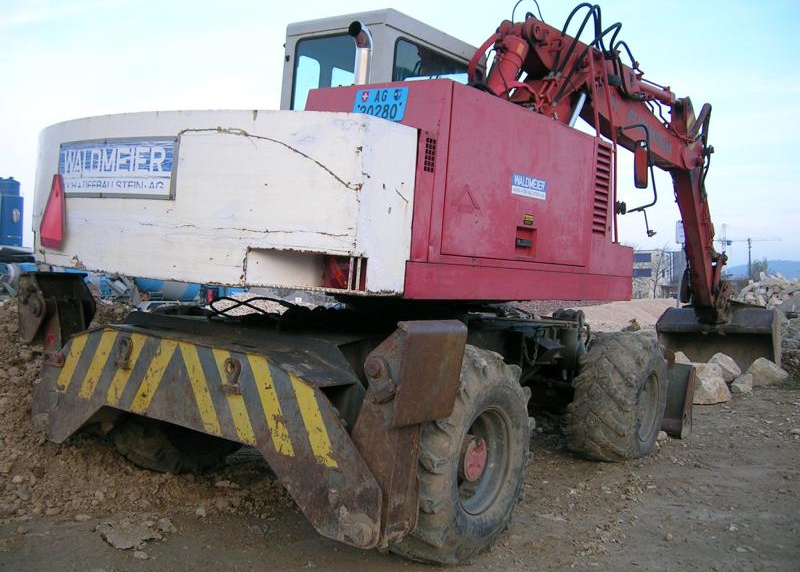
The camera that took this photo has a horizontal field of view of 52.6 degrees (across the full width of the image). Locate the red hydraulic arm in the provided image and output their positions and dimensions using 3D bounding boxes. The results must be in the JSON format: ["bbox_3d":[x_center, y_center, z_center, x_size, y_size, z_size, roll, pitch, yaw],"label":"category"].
[{"bbox_3d":[2.483,-0.853,8.402,0.640,2.561,6.747,5,2,37],"label":"red hydraulic arm"}]

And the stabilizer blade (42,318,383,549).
[{"bbox_3d":[-0.966,0.591,3.999,2.502,0.724,0.355,7,3,36],"label":"stabilizer blade"}]

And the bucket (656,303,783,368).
[{"bbox_3d":[4.266,0.703,10.835,1.625,0.906,0.837,5,2,37],"label":"bucket"}]

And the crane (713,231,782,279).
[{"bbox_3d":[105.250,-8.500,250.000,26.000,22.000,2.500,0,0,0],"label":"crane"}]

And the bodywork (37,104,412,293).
[{"bbox_3d":[-1.071,-0.399,3.793,2.295,0.680,0.690,5,2,37],"label":"bodywork"}]

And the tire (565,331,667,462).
[{"bbox_3d":[1.610,0.808,5.859,0.463,0.985,1.005,6,3,33],"label":"tire"}]

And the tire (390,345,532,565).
[{"bbox_3d":[0.261,0.820,4.006,0.453,1.015,1.024,7,3,36],"label":"tire"}]

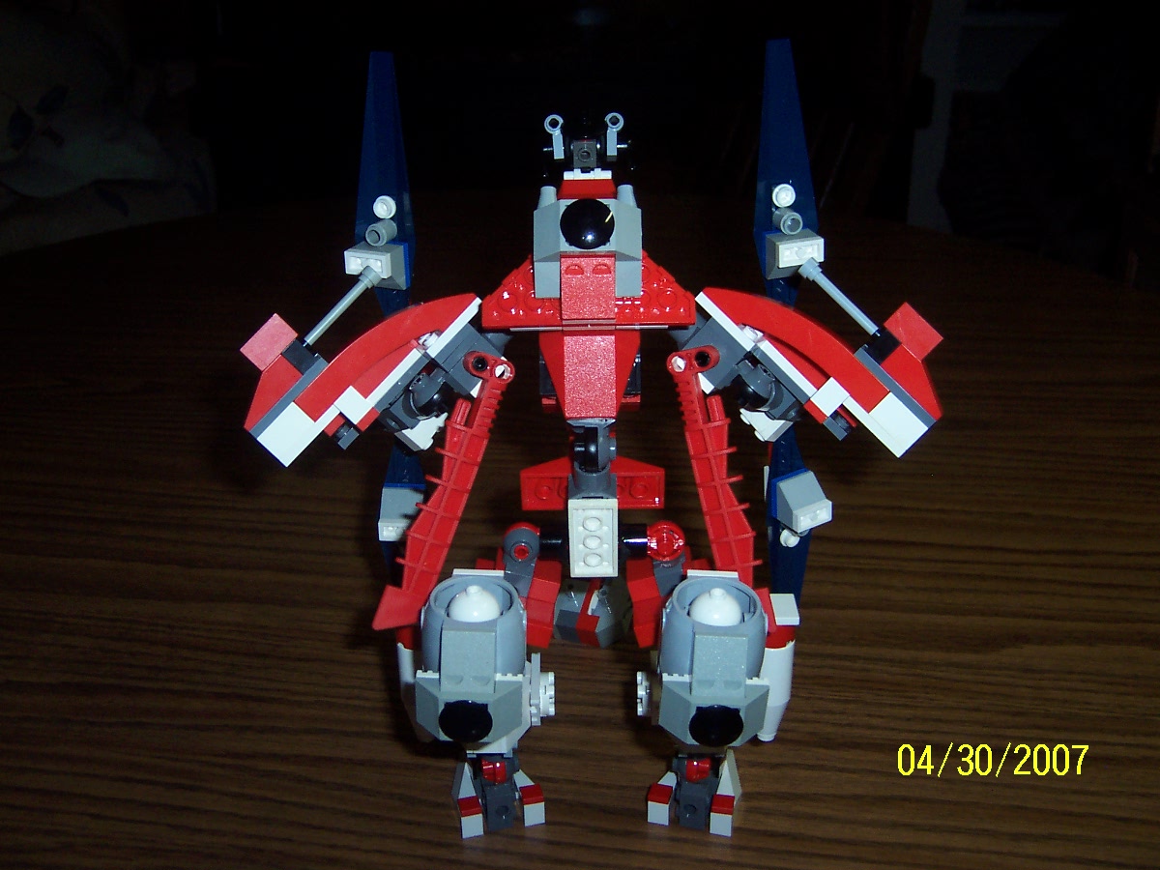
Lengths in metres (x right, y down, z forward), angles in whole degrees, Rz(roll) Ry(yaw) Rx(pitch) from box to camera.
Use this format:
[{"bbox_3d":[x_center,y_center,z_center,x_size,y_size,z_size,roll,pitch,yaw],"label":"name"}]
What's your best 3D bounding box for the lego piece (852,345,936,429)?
[{"bbox_3d":[0.099,-0.015,0.378,0.004,0.032,0.011,-45,4,3],"label":"lego piece"}]

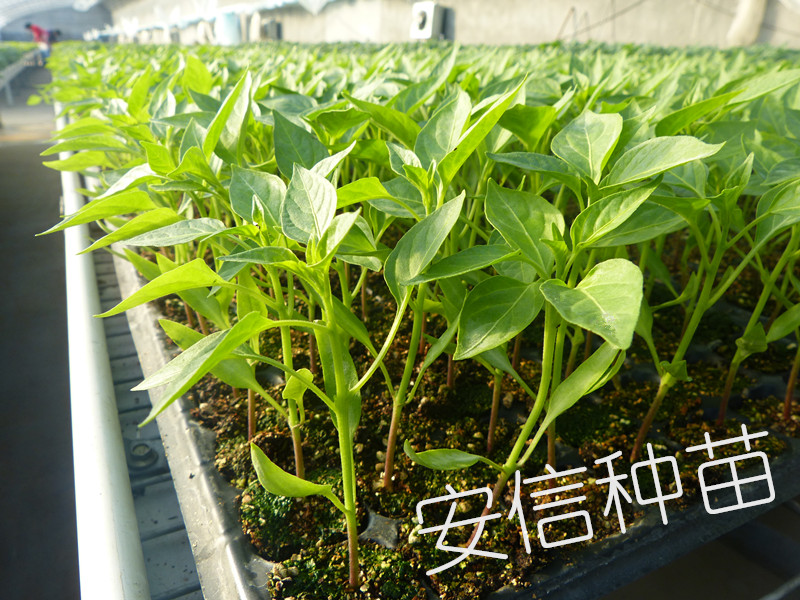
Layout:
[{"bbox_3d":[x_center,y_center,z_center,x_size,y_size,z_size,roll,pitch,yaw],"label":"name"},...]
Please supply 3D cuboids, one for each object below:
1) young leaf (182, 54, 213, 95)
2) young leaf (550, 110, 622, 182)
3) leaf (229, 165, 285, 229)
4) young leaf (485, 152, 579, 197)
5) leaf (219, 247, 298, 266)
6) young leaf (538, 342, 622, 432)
[{"bbox_3d":[-0.151,-0.168,0.447,0.020,0.007,0.040,-20,69,-6],"label":"young leaf"},{"bbox_3d":[0.066,-0.053,0.207,0.023,0.030,0.006,0,-21,0],"label":"young leaf"},{"bbox_3d":[-0.049,-0.036,0.207,0.017,0.006,0.033,-38,60,-6],"label":"leaf"},{"bbox_3d":[0.045,-0.042,0.202,0.033,0.007,0.016,22,37,6],"label":"young leaf"},{"bbox_3d":[-0.034,-0.010,0.145,0.020,0.004,0.009,-3,24,-7],"label":"leaf"},{"bbox_3d":[0.053,0.025,0.175,0.011,0.032,0.005,42,11,18],"label":"young leaf"}]

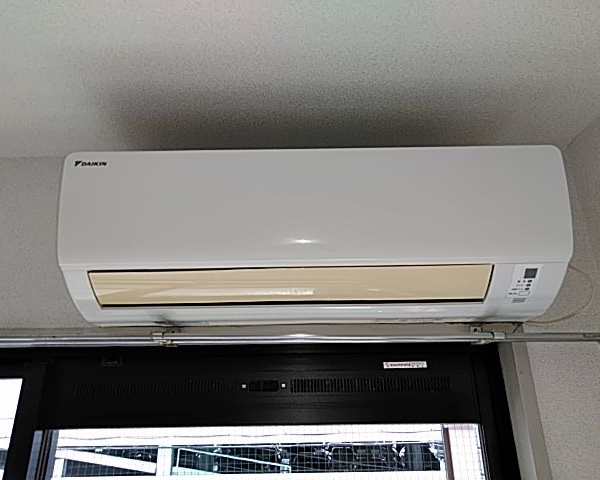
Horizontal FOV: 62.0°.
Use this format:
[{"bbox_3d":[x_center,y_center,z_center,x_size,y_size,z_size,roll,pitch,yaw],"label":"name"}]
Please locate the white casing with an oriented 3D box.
[{"bbox_3d":[0.023,-0.009,0.872,0.780,0.268,0.235,-1,-22,0],"label":"white casing"}]

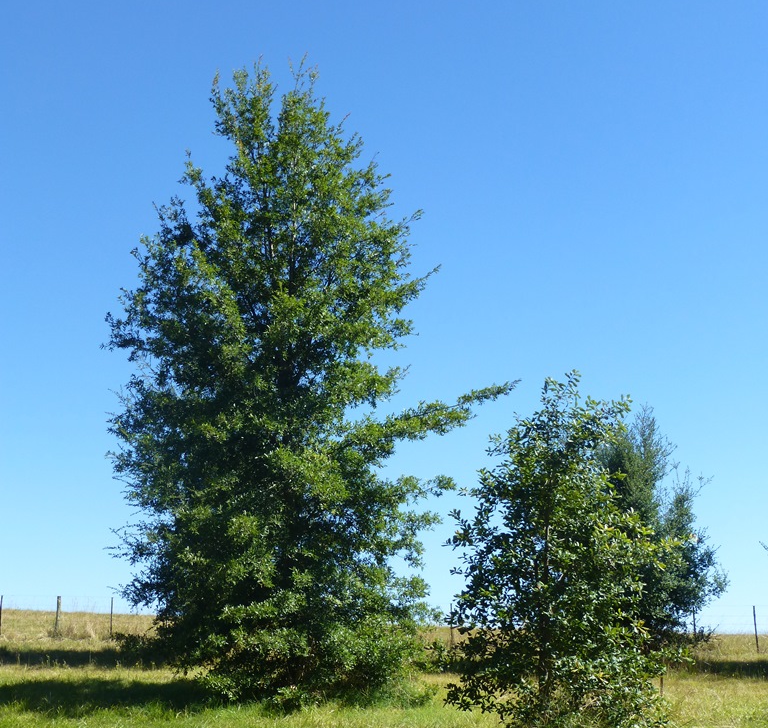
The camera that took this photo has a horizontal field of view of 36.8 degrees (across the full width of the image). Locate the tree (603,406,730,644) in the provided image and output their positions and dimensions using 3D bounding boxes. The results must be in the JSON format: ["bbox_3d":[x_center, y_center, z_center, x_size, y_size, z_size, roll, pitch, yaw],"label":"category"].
[{"bbox_3d":[5.280,3.203,22.352,2.710,4.920,2.710,0,-13,0],"label":"tree"}]

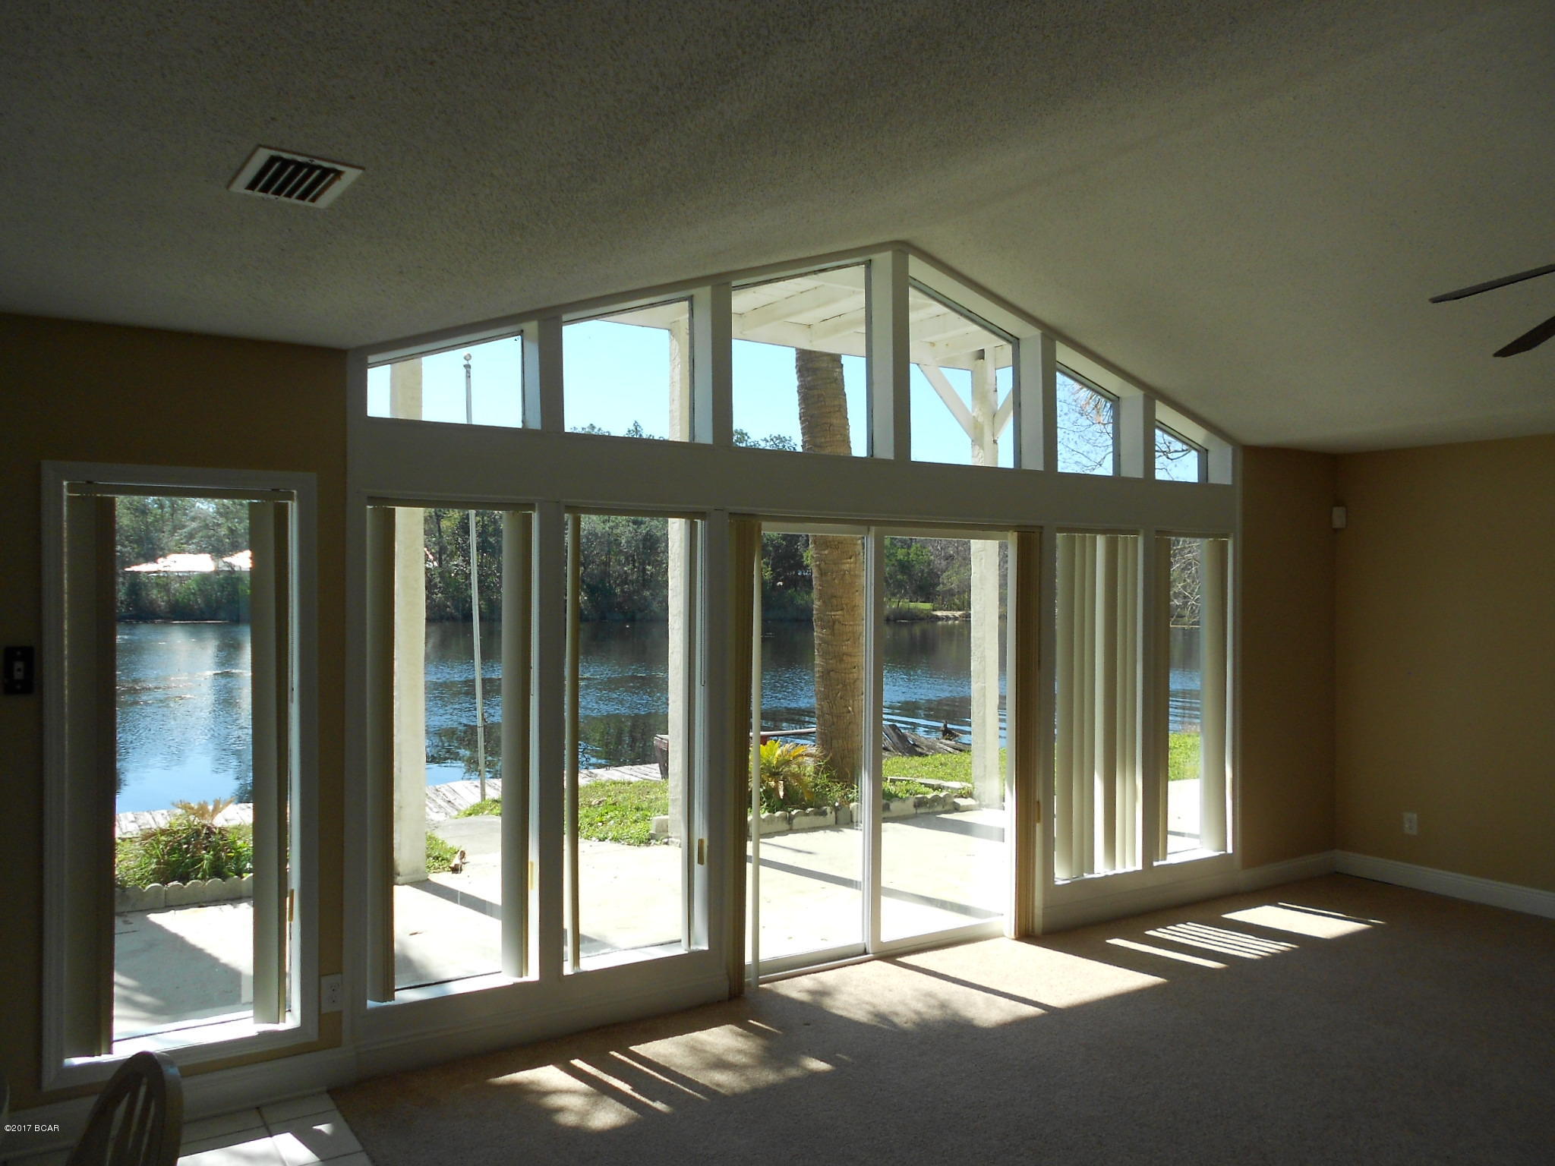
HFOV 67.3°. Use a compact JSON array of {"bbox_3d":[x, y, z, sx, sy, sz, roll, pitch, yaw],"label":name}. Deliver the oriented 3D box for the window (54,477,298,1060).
[{"bbox_3d":[-1.916,0.571,3.764,0.683,1.752,0.080,0,0,-32],"label":"window"}]

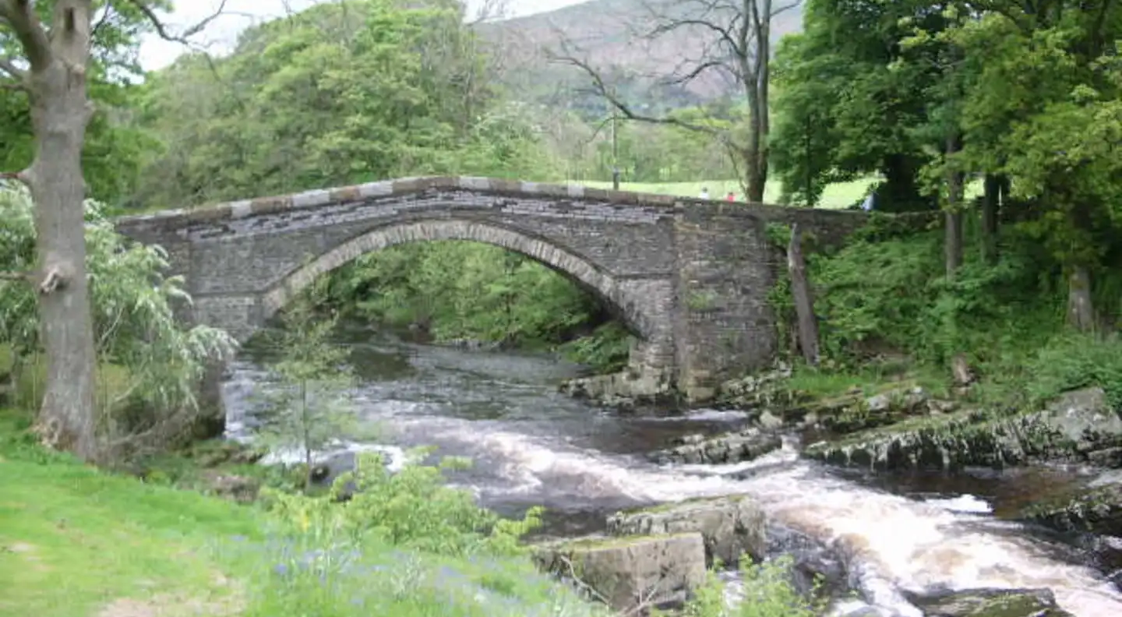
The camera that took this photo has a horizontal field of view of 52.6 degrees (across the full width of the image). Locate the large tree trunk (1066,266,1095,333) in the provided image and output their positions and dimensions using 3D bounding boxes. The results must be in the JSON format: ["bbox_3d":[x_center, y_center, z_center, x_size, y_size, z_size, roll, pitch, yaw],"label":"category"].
[{"bbox_3d":[14.330,-0.302,31.300,0.660,1.950,0.620,-1,3,0],"label":"large tree trunk"}]

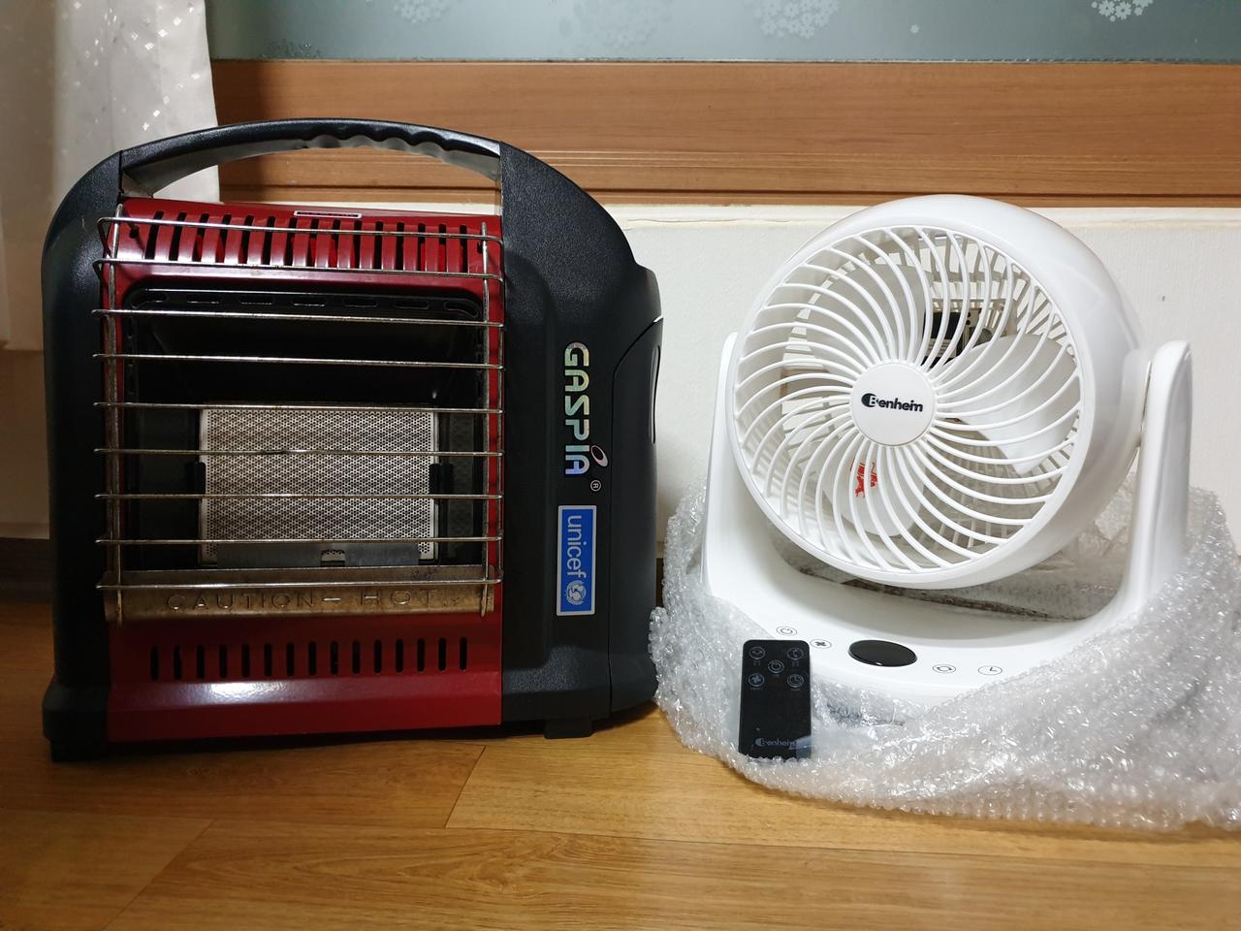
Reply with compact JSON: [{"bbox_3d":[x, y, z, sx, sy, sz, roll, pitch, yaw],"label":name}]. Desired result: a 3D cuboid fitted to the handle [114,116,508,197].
[{"bbox_3d":[-0.183,-0.194,0.579,0.212,0.047,0.075,0,5,-10],"label":"handle"}]

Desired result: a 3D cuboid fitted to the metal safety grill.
[{"bbox_3d":[-0.169,-0.026,0.509,0.207,0.220,0.035,0,5,-10],"label":"metal safety grill"}]

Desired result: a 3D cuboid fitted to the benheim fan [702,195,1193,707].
[{"bbox_3d":[0.200,-0.013,0.643,0.312,0.325,0.240,8,9,29],"label":"benheim fan"}]

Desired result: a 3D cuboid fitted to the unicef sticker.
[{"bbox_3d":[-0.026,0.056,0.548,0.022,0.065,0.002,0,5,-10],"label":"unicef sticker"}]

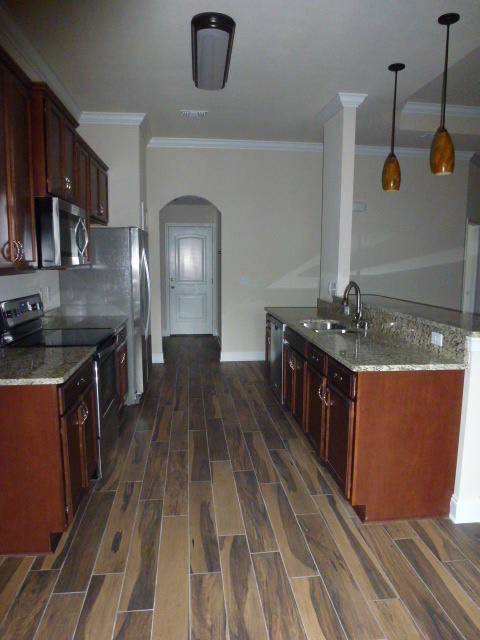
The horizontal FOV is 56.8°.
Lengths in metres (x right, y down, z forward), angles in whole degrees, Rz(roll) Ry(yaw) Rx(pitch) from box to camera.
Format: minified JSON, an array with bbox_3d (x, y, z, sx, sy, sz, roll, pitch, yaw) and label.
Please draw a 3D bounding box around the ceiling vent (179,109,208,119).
[{"bbox_3d":[-0.513,-2.268,4.917,0.308,0.025,0.298,-1,8,-7],"label":"ceiling vent"}]

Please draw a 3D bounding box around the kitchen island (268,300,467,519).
[{"bbox_3d":[0.762,0.524,3.825,0.627,0.874,2.816,-1,8,-7],"label":"kitchen island"}]

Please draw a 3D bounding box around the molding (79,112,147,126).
[{"bbox_3d":[-1.407,-2.216,4.891,0.756,0.109,0.095,-1,8,-7],"label":"molding"}]

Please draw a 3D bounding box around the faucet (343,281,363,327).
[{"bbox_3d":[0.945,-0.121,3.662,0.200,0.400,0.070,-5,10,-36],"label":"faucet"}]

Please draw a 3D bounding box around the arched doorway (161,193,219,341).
[{"bbox_3d":[-0.692,-0.555,6.313,0.858,2.344,0.179,-1,8,-7],"label":"arched doorway"}]

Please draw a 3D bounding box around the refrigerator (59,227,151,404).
[{"bbox_3d":[-1.384,-0.066,4.817,0.800,1.770,0.910,-1,8,-7],"label":"refrigerator"}]

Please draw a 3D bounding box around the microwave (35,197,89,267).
[{"bbox_3d":[-1.369,-0.594,3.117,0.423,0.427,0.761,-1,8,-7],"label":"microwave"}]

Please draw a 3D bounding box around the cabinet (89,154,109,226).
[{"bbox_3d":[-1.625,-1.341,4.614,0.350,0.650,0.910,-1,8,-7],"label":"cabinet"}]

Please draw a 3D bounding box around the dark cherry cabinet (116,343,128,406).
[{"bbox_3d":[-1.390,0.498,4.051,0.620,0.860,0.690,-1,8,-7],"label":"dark cherry cabinet"}]

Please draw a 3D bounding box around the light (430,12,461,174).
[{"bbox_3d":[1.361,-1.481,2.956,0.150,1.000,0.150,-1,8,-7],"label":"light"}]

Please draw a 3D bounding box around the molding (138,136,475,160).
[{"bbox_3d":[1.087,-2.391,6.172,4.600,0.120,0.100,-1,8,-7],"label":"molding"}]

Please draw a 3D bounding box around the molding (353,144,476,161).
[{"bbox_3d":[2.521,-2.388,6.341,1.801,0.114,0.100,-1,8,-7],"label":"molding"}]

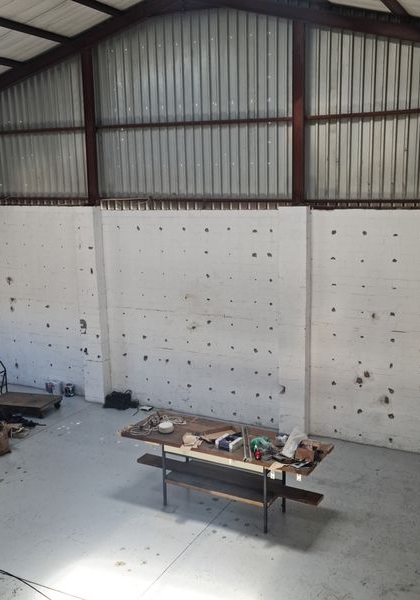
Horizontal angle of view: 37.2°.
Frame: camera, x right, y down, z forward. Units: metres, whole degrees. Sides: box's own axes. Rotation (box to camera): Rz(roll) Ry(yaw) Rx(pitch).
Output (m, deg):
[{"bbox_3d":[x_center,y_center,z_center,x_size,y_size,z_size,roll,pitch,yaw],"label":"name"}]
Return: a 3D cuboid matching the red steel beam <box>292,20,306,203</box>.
[{"bbox_3d":[1.379,-2.846,9.610,0.185,2.717,0.100,4,12,27],"label":"red steel beam"}]

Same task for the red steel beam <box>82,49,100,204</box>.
[{"bbox_3d":[-2.166,-3.130,11.440,0.185,2.725,0.100,4,12,27],"label":"red steel beam"}]

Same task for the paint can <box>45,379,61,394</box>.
[{"bbox_3d":[-3.159,1.792,12.582,0.280,0.280,0.280,4,12,27],"label":"paint can"}]

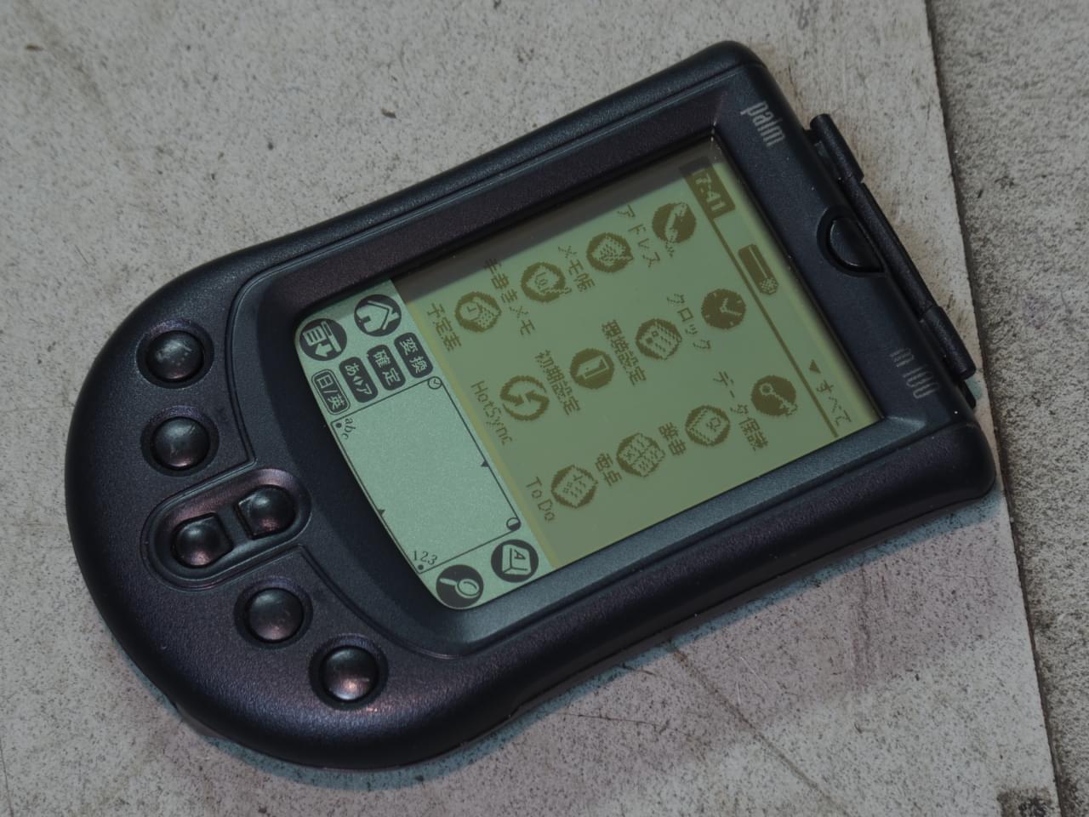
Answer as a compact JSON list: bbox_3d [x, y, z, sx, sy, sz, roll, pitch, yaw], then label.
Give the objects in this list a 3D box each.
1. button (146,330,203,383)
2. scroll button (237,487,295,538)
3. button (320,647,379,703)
[{"bbox_3d":[-0.049,-0.007,0.864,0.008,0.003,0.008,0,63,-1],"label":"button"},{"bbox_3d":[-0.037,0.014,0.853,0.008,0.003,0.007,-24,65,-13],"label":"scroll button"},{"bbox_3d":[-0.025,0.034,0.843,0.008,0.003,0.008,0,63,-1],"label":"button"}]

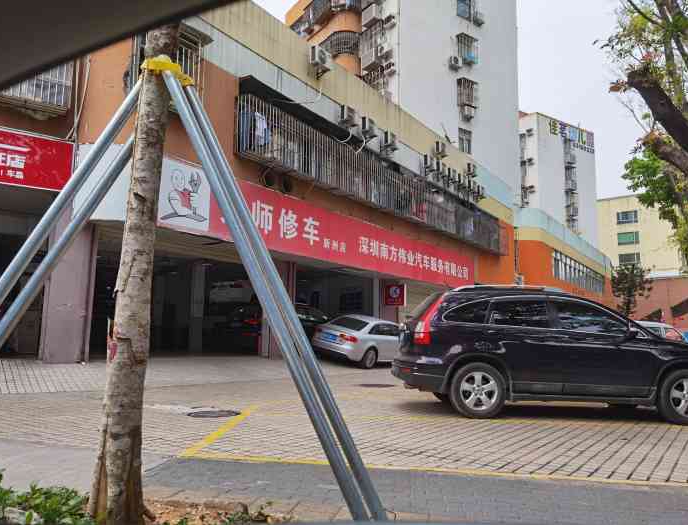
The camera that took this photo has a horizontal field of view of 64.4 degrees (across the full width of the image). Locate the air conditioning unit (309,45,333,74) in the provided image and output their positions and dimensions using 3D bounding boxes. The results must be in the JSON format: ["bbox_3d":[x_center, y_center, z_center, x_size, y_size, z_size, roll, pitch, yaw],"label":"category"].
[{"bbox_3d":[-0.765,-6.909,18.522,0.320,0.620,0.860,-4,-8,33],"label":"air conditioning unit"}]

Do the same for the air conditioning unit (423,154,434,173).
[{"bbox_3d":[4.015,-4.727,25.777,0.290,0.550,0.780,-4,-8,33],"label":"air conditioning unit"}]

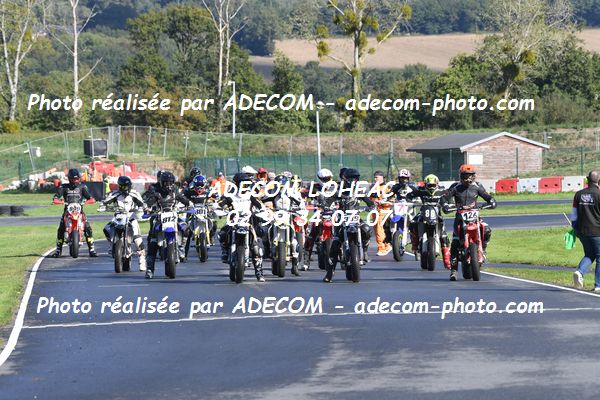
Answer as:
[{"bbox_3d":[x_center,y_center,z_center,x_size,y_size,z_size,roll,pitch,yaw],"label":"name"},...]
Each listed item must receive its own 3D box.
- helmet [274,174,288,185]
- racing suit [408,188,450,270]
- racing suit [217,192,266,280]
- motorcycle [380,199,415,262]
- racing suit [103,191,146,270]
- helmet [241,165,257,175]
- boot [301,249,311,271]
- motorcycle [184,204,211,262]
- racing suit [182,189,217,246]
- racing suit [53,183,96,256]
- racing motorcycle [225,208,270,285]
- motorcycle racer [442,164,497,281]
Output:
[{"bbox_3d":[-0.303,-0.290,71.800,0.260,0.270,0.330,0,0,-3],"label":"helmet"},{"bbox_3d":[2.242,0.483,75.300,0.770,1.420,0.750,0,0,-3],"label":"racing suit"},{"bbox_3d":[-0.913,0.565,67.600,0.800,1.400,0.750,0,0,-2],"label":"racing suit"},{"bbox_3d":[2.041,0.589,85.050,0.830,1.200,2.080,0,0,10],"label":"motorcycle"},{"bbox_3d":[-3.078,0.517,76.000,0.780,1.450,0.650,0,0,5],"label":"racing suit"},{"bbox_3d":[-0.891,-0.477,78.000,0.250,0.280,0.340,0,3,-38],"label":"helmet"},{"bbox_3d":[0.100,1.038,74.600,0.140,0.360,0.290,0,0,20],"label":"boot"},{"bbox_3d":[-1.952,0.657,85.000,0.800,1.170,2.050,0,0,-3],"label":"motorcycle"},{"bbox_3d":[-1.947,0.411,84.800,0.700,1.320,0.680,0,0,2],"label":"racing suit"},{"bbox_3d":[-4.502,0.389,86.500,0.880,1.480,0.620,0,0,0],"label":"racing suit"},{"bbox_3d":[-0.908,0.692,67.850,0.850,1.180,2.080,2,0,-3],"label":"racing motorcycle"},{"bbox_3d":[2.613,0.351,66.800,0.840,1.790,0.900,0,0,-5],"label":"motorcycle racer"}]

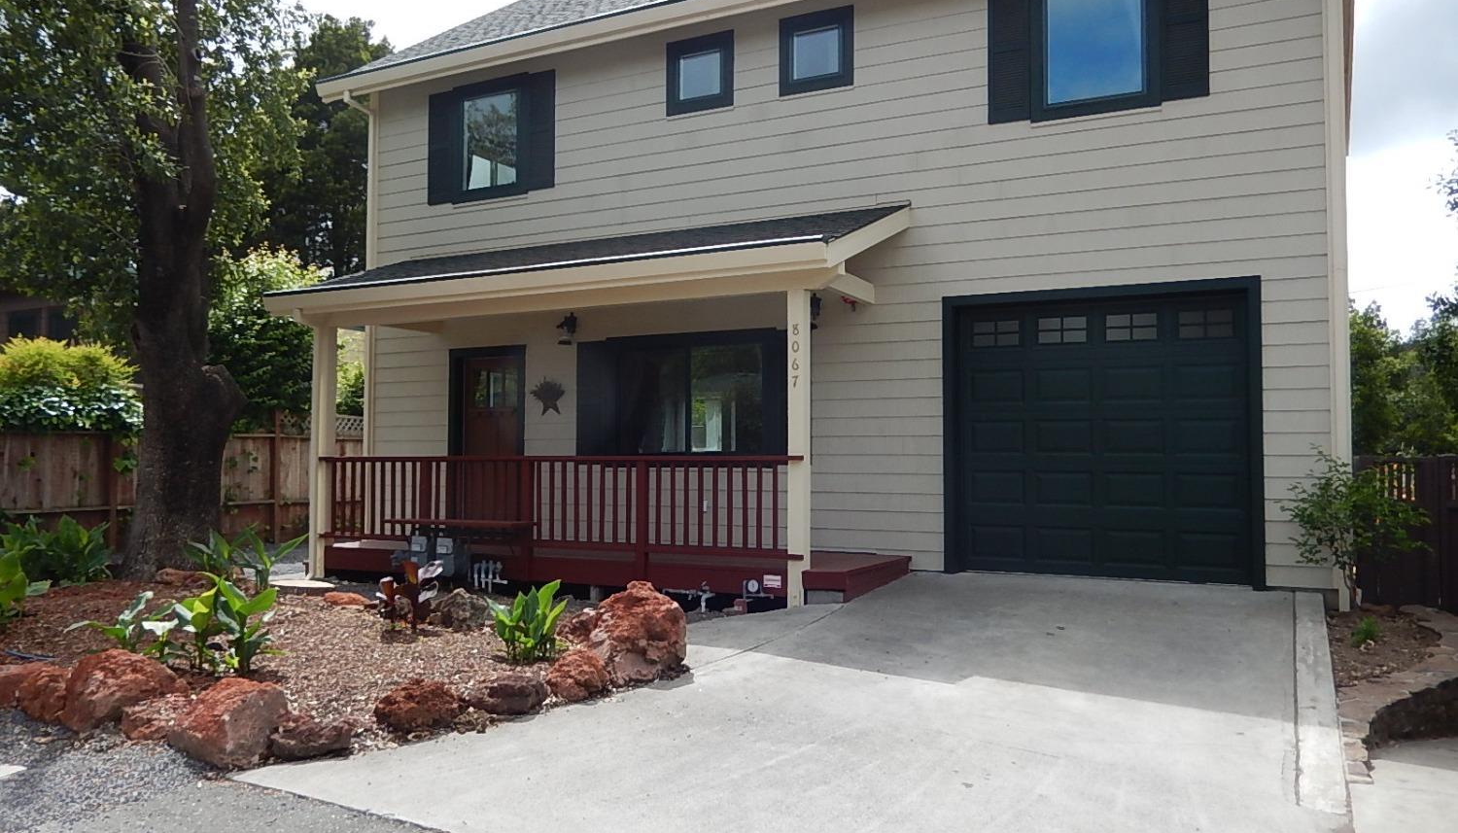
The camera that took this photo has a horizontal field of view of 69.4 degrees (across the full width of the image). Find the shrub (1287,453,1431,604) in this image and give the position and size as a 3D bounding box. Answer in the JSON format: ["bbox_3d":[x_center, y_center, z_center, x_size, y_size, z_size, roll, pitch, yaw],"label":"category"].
[{"bbox_3d":[4.913,0.879,8.250,0.980,1.200,0.930,-1,-3,31],"label":"shrub"}]

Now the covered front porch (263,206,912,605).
[{"bbox_3d":[-1.480,-0.218,10.216,6.050,3.610,2.250,-1,-3,26],"label":"covered front porch"}]

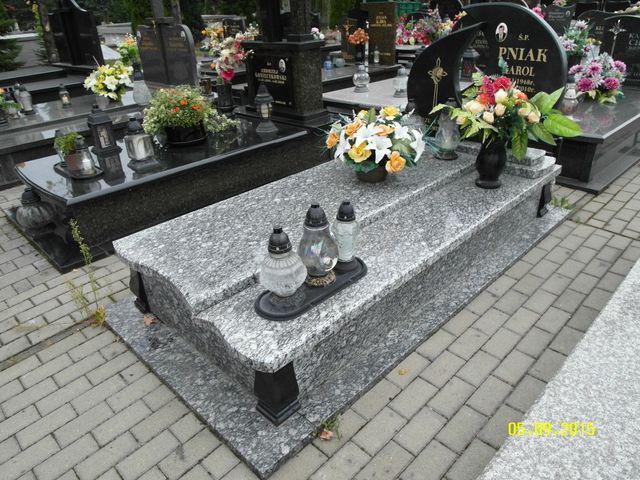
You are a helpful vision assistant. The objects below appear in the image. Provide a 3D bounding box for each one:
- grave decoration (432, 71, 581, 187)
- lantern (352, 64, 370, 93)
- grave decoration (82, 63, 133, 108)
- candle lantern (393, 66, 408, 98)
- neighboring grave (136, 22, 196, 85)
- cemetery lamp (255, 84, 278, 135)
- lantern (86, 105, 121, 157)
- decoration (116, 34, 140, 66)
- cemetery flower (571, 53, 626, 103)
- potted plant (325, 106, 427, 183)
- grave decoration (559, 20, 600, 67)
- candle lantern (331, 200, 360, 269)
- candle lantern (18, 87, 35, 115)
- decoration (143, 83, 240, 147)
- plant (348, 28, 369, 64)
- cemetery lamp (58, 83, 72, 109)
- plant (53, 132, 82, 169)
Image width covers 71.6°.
[{"bbox_3d":[0.976,-0.574,2.405,0.760,0.620,0.460,18,35,32],"label":"grave decoration"},{"bbox_3d":[0.447,-1.753,4.793,0.180,0.268,0.180,-2,29,1],"label":"lantern"},{"bbox_3d":[-2.330,-1.735,4.907,0.460,0.360,0.440,-2,29,2],"label":"grave decoration"},{"bbox_3d":[0.816,-1.586,4.450,0.165,0.278,0.165,-2,29,1],"label":"candle lantern"},{"bbox_3d":[-1.793,-2.143,5.159,0.940,0.640,0.120,21,37,36],"label":"neighboring grave"},{"bbox_3d":[-0.445,-1.075,3.629,0.160,0.355,0.160,-27,37,-36],"label":"cemetery lamp"},{"bbox_3d":[-1.644,-0.837,3.334,0.155,0.345,0.155,-27,37,-36],"label":"lantern"},{"bbox_3d":[-2.455,-2.322,5.660,0.280,0.480,0.300,-27,38,-37],"label":"decoration"},{"bbox_3d":[2.562,-1.490,4.085,0.430,0.350,0.400,21,37,36],"label":"cemetery flower"},{"bbox_3d":[0.306,-0.531,2.524,0.540,0.380,0.500,8,31,19],"label":"potted plant"},{"bbox_3d":[2.887,-2.119,4.956,0.380,0.560,0.400,-27,38,-37],"label":"grave decoration"},{"bbox_3d":[0.101,-0.024,1.810,0.112,0.275,0.112,-2,29,1],"label":"candle lantern"},{"bbox_3d":[-3.043,-1.440,4.559,0.140,0.258,0.140,-27,37,-36],"label":"candle lantern"},{"bbox_3d":[-1.063,-1.016,3.550,0.640,0.390,0.450,-27,37,-36],"label":"decoration"},{"bbox_3d":[0.550,-2.816,6.465,0.280,0.470,0.290,-2,29,1],"label":"plant"},{"bbox_3d":[-2.628,-1.508,4.603,0.105,0.230,0.105,-27,38,-37],"label":"cemetery lamp"},{"bbox_3d":[-1.696,-0.600,2.991,0.190,0.235,0.190,-27,38,-37],"label":"plant"}]

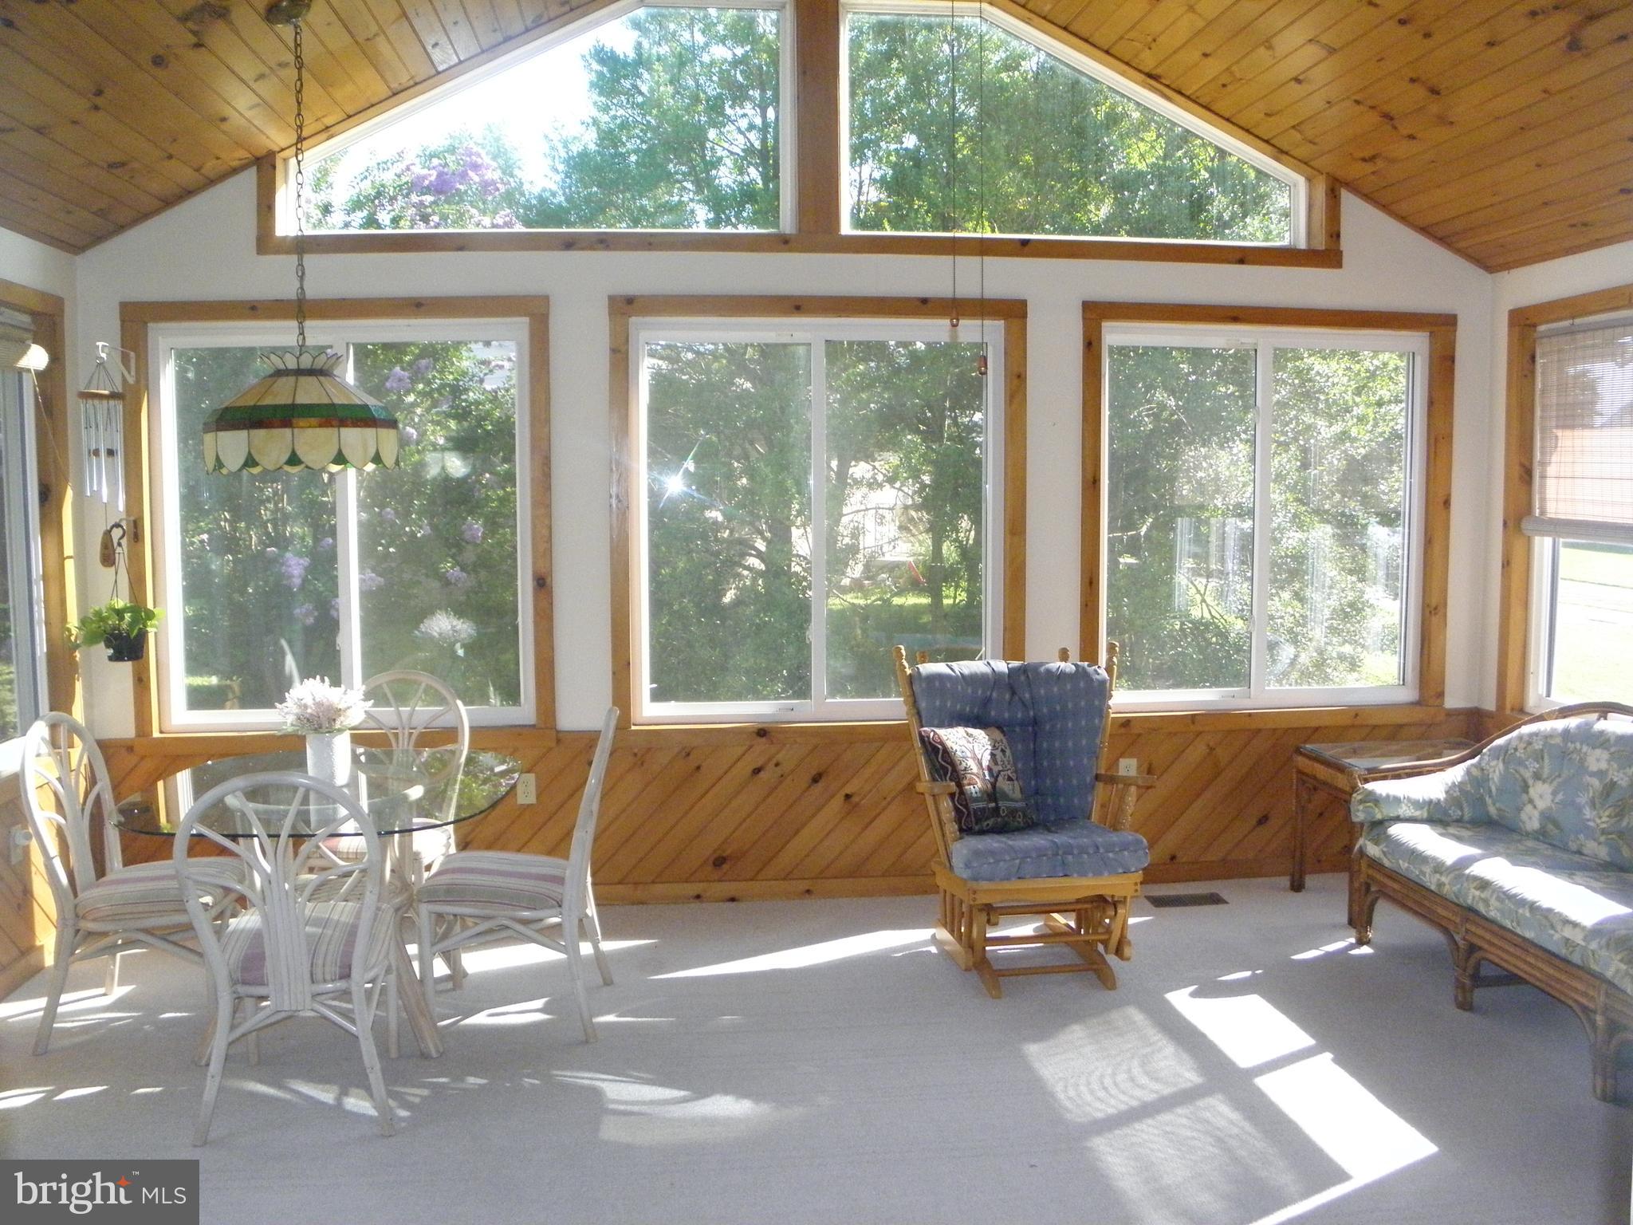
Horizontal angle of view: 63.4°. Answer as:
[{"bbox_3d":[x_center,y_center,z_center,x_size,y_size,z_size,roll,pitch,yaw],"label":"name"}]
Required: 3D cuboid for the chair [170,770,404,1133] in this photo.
[{"bbox_3d":[-1.283,0.799,3.355,0.490,0.920,0.600,-1,4,-10],"label":"chair"}]

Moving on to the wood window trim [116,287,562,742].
[{"bbox_3d":[-1.747,-0.344,4.903,1.520,1.600,0.080,-1,4,-6],"label":"wood window trim"}]

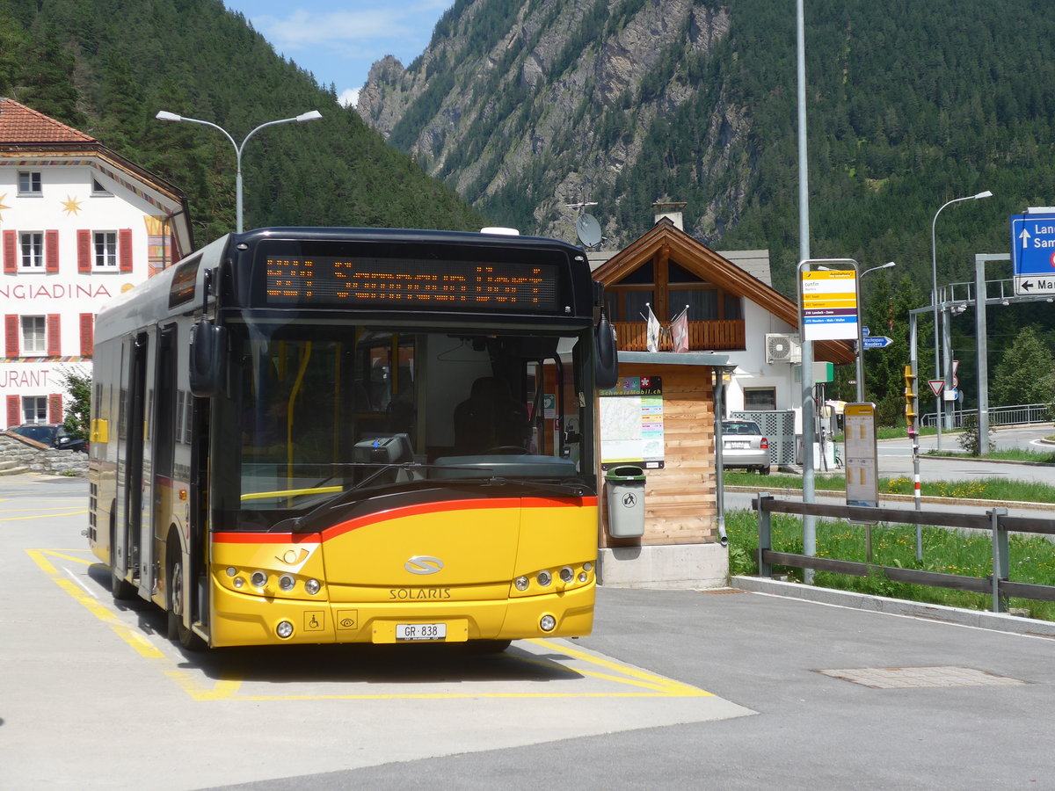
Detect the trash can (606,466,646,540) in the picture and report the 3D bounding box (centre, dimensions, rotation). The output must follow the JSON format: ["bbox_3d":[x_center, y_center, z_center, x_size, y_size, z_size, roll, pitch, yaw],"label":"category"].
[{"bbox_3d":[0.980,1.059,20.100,0.420,0.730,0.330,-1,0,-15],"label":"trash can"}]

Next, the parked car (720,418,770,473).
[{"bbox_3d":[5.319,1.347,53.819,1.750,1.440,4.500,-1,0,-2],"label":"parked car"}]

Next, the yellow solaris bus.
[{"bbox_3d":[-1.862,0.348,15.851,2.460,2.770,8.800,0,-1,-17],"label":"yellow solaris bus"}]

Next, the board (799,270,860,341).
[{"bbox_3d":[2.921,-0.869,19.400,0.570,0.680,0.060,-3,0,-8],"label":"board"}]

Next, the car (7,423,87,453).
[{"bbox_3d":[-14.609,1.626,60.500,1.770,1.480,4.350,-1,0,7],"label":"car"}]

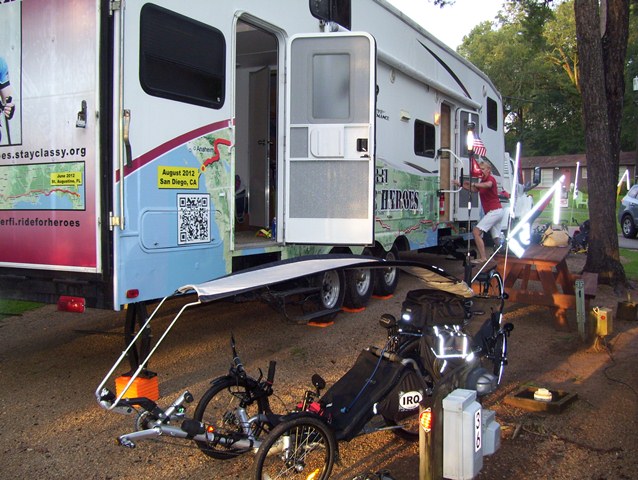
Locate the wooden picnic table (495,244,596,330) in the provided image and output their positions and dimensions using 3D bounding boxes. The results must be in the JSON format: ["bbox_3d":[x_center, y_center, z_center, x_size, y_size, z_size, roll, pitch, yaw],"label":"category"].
[{"bbox_3d":[2.734,0.526,8.461,1.450,0.760,1.800,4,5,24],"label":"wooden picnic table"}]

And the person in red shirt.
[{"bbox_3d":[2.409,-0.384,10.000,0.800,1.611,0.550,1,3,12],"label":"person in red shirt"}]

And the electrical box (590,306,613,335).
[{"bbox_3d":[2.897,0.836,6.775,0.150,0.296,0.120,1,3,20],"label":"electrical box"}]

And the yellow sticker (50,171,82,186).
[{"bbox_3d":[-1.696,-0.410,4.460,0.300,0.096,0.010,2,3,28],"label":"yellow sticker"}]

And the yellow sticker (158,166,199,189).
[{"bbox_3d":[-1.011,-0.453,4.830,0.010,0.157,0.455,2,3,28],"label":"yellow sticker"}]

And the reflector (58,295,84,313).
[{"bbox_3d":[-1.656,0.429,4.436,0.200,0.112,0.070,2,3,28],"label":"reflector"}]

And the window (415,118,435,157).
[{"bbox_3d":[1.512,-1.428,9.454,0.050,0.482,0.876,2,3,28],"label":"window"}]

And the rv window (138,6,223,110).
[{"bbox_3d":[-0.966,-1.306,4.864,0.050,0.623,0.966,2,3,28],"label":"rv window"}]

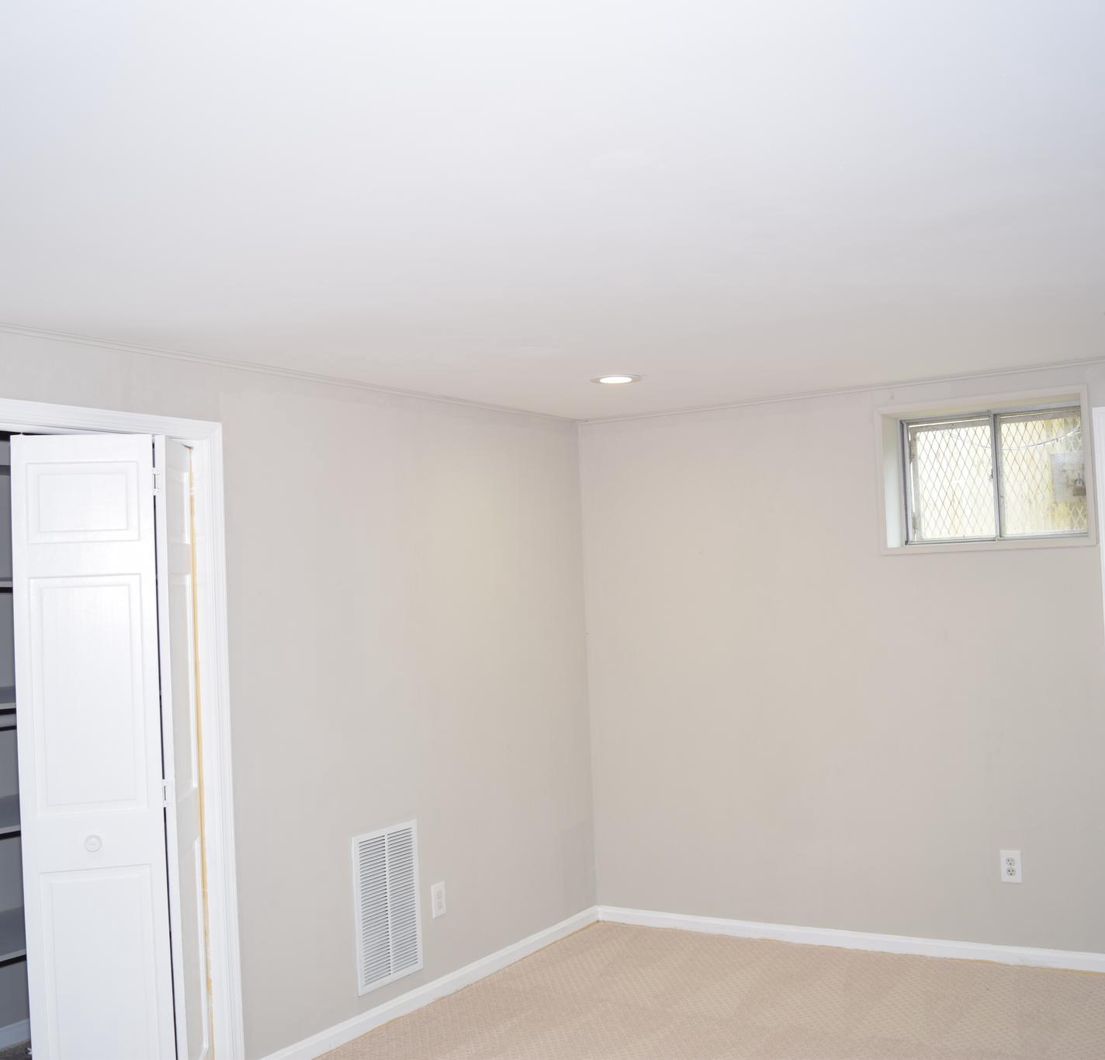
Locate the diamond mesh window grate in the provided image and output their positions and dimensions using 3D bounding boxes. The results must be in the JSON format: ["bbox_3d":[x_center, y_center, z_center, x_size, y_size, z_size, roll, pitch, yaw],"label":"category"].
[{"bbox_3d":[1.838,-0.219,4.931,0.734,0.508,0.050,-4,-3,28],"label":"diamond mesh window grate"}]

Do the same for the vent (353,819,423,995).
[{"bbox_3d":[-0.581,1.353,4.298,0.020,0.544,0.337,-4,-3,35],"label":"vent"}]

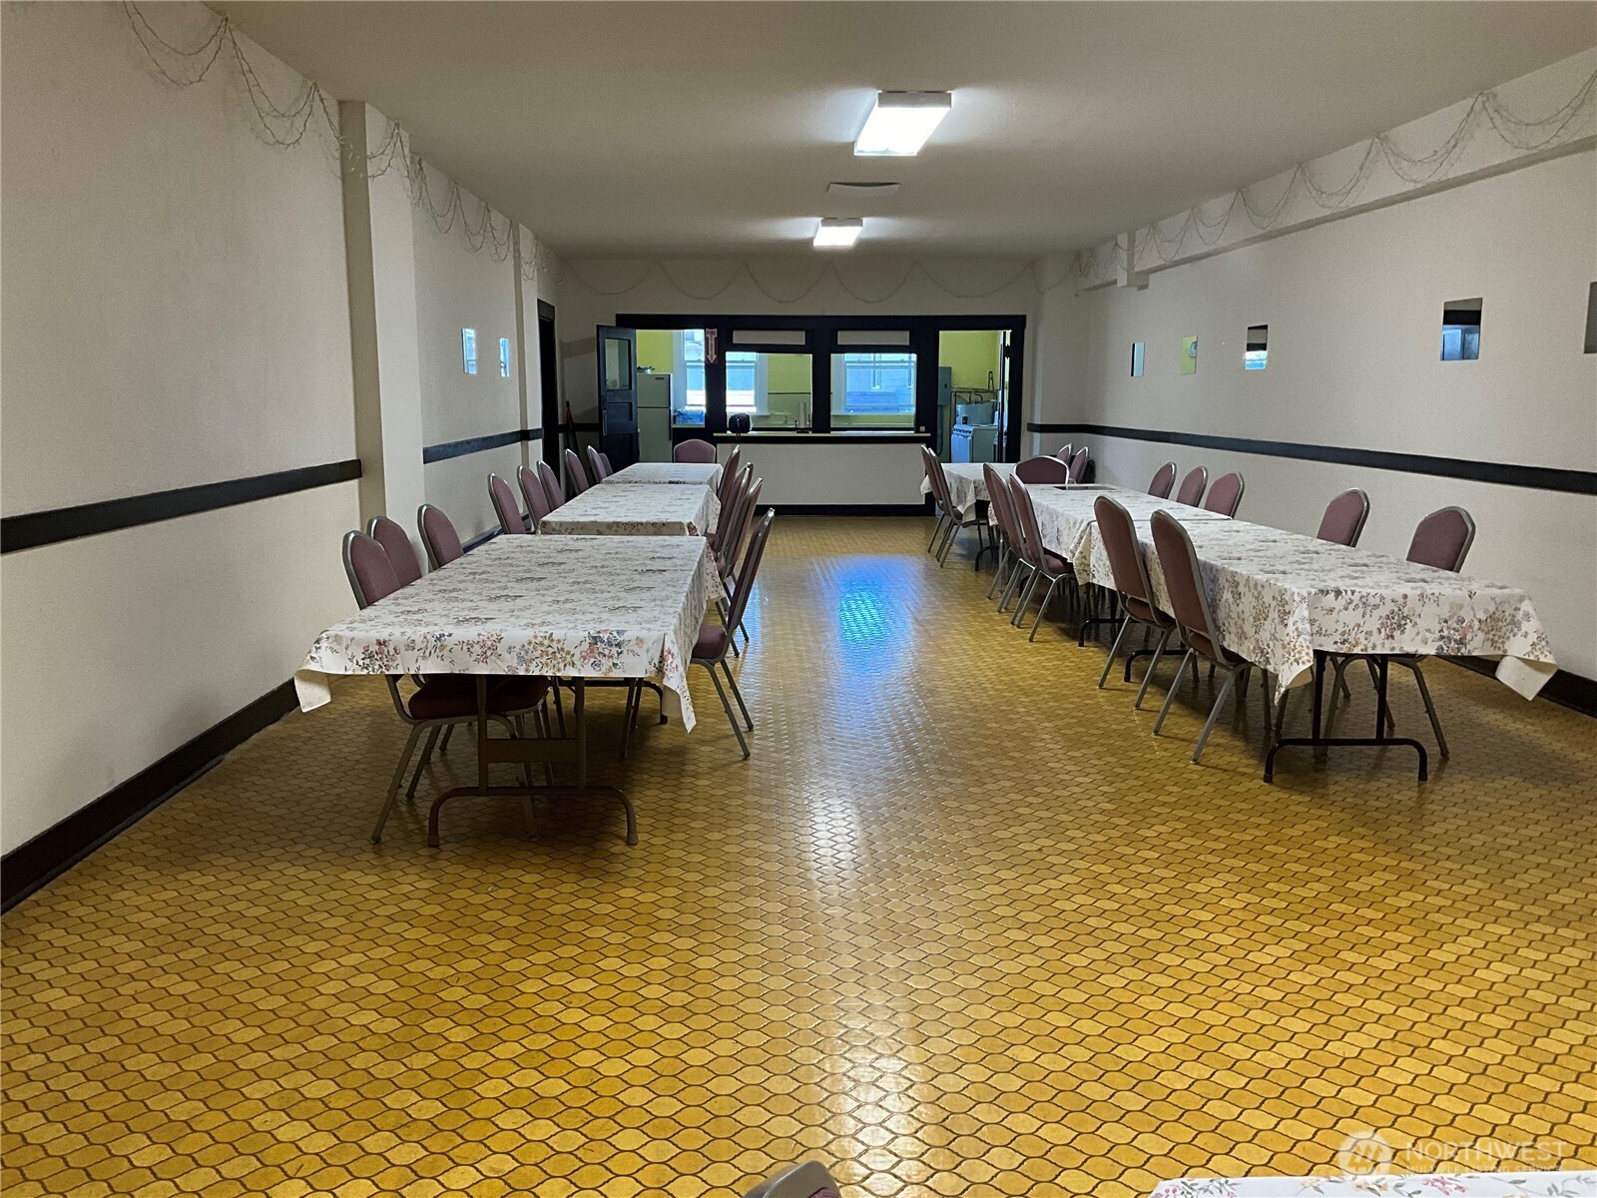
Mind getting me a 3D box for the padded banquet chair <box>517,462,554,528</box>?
[{"bbox_3d":[-1.407,-0.354,8.294,0.610,0.935,0.450,0,9,2],"label":"padded banquet chair"}]

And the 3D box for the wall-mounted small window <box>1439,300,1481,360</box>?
[{"bbox_3d":[3.382,-1.370,6.833,0.030,0.305,0.380,0,9,-2],"label":"wall-mounted small window"}]

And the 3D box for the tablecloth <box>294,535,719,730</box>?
[{"bbox_3d":[-0.825,0.038,4.728,1.050,0.270,2.500,0,9,-2],"label":"tablecloth"}]

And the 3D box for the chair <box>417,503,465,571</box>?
[{"bbox_3d":[-1.192,0.103,5.380,0.570,0.930,0.450,0,9,-2],"label":"chair"}]

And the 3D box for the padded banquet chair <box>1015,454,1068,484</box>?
[{"bbox_3d":[1.752,-0.607,9.943,0.450,0.930,0.570,0,9,-2],"label":"padded banquet chair"}]

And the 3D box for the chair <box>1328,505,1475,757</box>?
[{"bbox_3d":[2.279,0.117,5.274,0.570,0.930,0.450,0,9,-1],"label":"chair"}]

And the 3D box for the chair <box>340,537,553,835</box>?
[{"bbox_3d":[-1.106,0.258,4.308,0.630,0.935,0.450,0,9,-2],"label":"chair"}]

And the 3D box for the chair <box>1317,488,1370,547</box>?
[{"bbox_3d":[2.281,-0.046,6.257,0.610,0.935,0.450,0,9,0],"label":"chair"}]

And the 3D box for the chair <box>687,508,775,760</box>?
[{"bbox_3d":[-0.383,0.118,5.280,0.570,0.930,0.450,0,9,0],"label":"chair"}]

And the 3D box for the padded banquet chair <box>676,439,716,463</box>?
[{"bbox_3d":[-0.978,-1.016,12.598,0.450,0.935,0.610,0,9,-2],"label":"padded banquet chair"}]

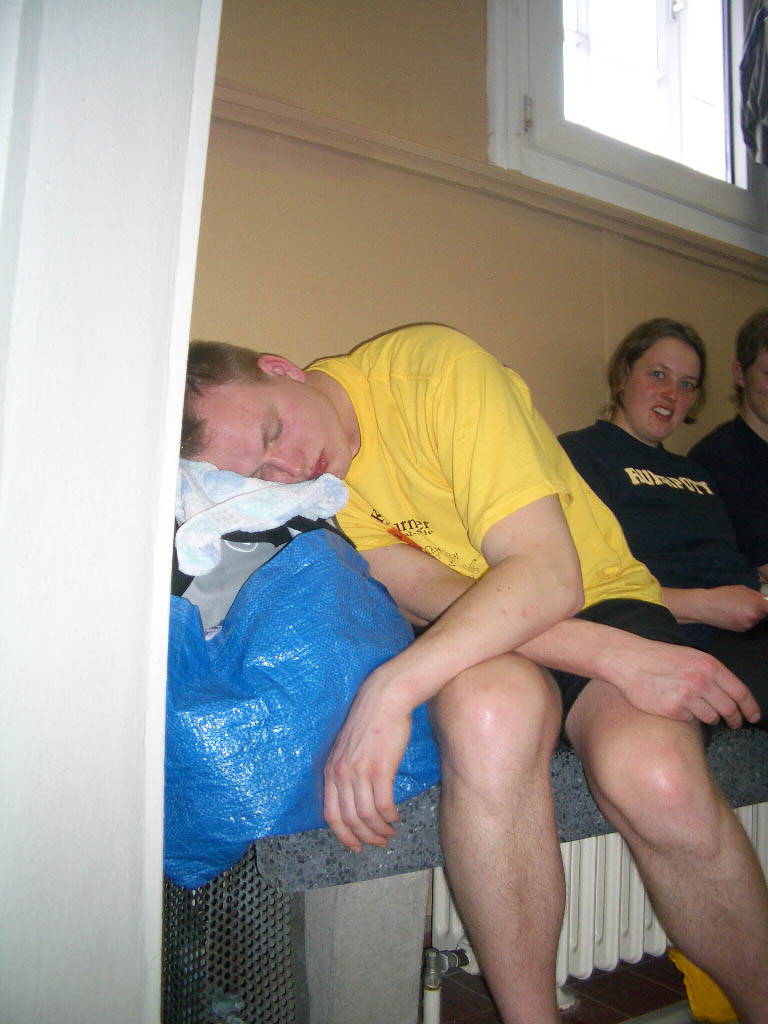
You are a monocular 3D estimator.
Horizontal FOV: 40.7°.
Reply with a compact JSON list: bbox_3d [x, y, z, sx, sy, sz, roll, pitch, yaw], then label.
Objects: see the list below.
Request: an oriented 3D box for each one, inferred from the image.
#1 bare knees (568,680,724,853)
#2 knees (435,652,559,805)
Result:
[{"bbox_3d":[0.297,0.290,1.170,0.150,0.170,0.160,3,-4,-21],"label":"bare knees"},{"bbox_3d":[0.114,0.218,1.050,0.130,0.155,0.140,1,-4,2],"label":"knees"}]

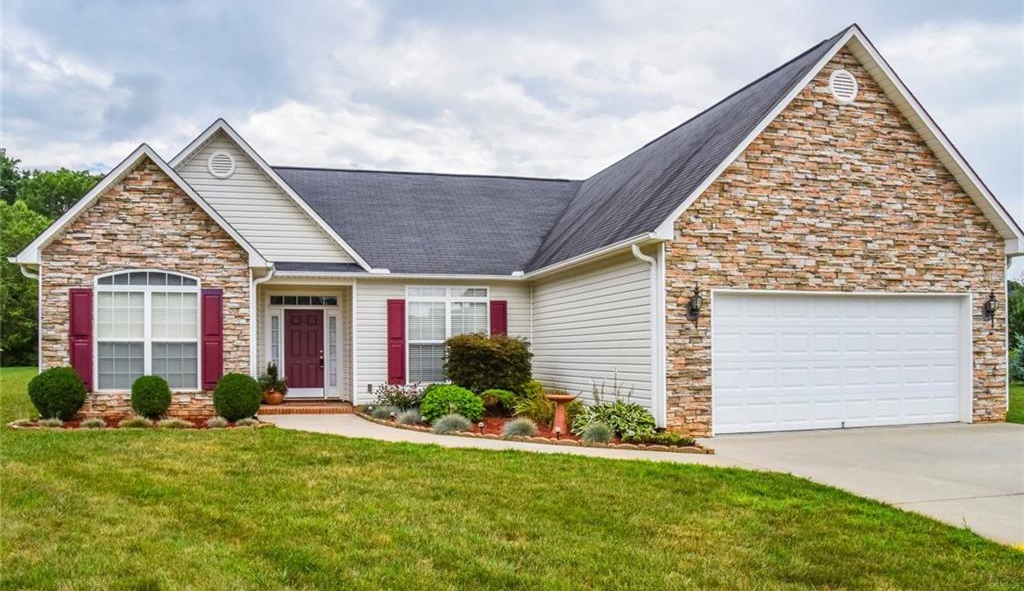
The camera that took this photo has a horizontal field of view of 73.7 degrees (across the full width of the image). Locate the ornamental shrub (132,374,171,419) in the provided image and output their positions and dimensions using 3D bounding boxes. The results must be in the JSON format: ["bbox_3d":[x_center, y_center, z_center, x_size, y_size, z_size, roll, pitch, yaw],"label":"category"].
[{"bbox_3d":[-6.257,1.767,11.850,0.710,0.780,0.710,0,-2,-9],"label":"ornamental shrub"}]

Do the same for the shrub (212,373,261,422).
[{"bbox_3d":[-4.664,1.742,11.600,0.780,0.820,0.780,1,-3,-14],"label":"shrub"}]

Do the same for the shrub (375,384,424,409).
[{"bbox_3d":[-2.126,1.918,12.900,0.920,0.520,0.800,1,-3,-14],"label":"shrub"}]

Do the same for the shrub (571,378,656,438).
[{"bbox_3d":[1.598,1.787,10.750,1.240,0.850,1.000,0,-2,-16],"label":"shrub"}]

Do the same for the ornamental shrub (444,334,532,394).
[{"bbox_3d":[-0.492,1.519,14.300,1.830,1.420,1.550,0,-2,-14],"label":"ornamental shrub"}]

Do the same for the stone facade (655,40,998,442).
[{"bbox_3d":[5.576,-0.946,11.445,6.850,6.270,0.300,0,-2,-16],"label":"stone facade"}]

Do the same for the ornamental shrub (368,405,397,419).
[{"bbox_3d":[-2.561,2.294,13.500,0.530,0.290,0.500,0,-2,-14],"label":"ornamental shrub"}]

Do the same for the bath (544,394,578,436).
[{"bbox_3d":[0.747,1.785,10.200,0.460,0.600,0.460,1,-3,-14],"label":"bath"}]

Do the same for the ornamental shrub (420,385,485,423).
[{"bbox_3d":[-1.037,1.874,11.900,1.050,0.640,1.000,1,-3,-14],"label":"ornamental shrub"}]

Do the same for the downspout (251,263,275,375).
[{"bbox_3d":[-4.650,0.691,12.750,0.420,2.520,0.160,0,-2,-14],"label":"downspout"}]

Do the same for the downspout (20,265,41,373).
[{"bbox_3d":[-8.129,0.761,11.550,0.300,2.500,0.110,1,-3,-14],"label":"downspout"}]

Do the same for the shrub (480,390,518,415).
[{"bbox_3d":[-0.245,2.090,13.400,0.740,0.540,0.700,0,-2,0],"label":"shrub"}]

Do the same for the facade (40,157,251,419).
[{"bbox_3d":[-6.564,-0.131,12.393,3.500,4.730,0.300,0,-2,-9],"label":"facade"}]

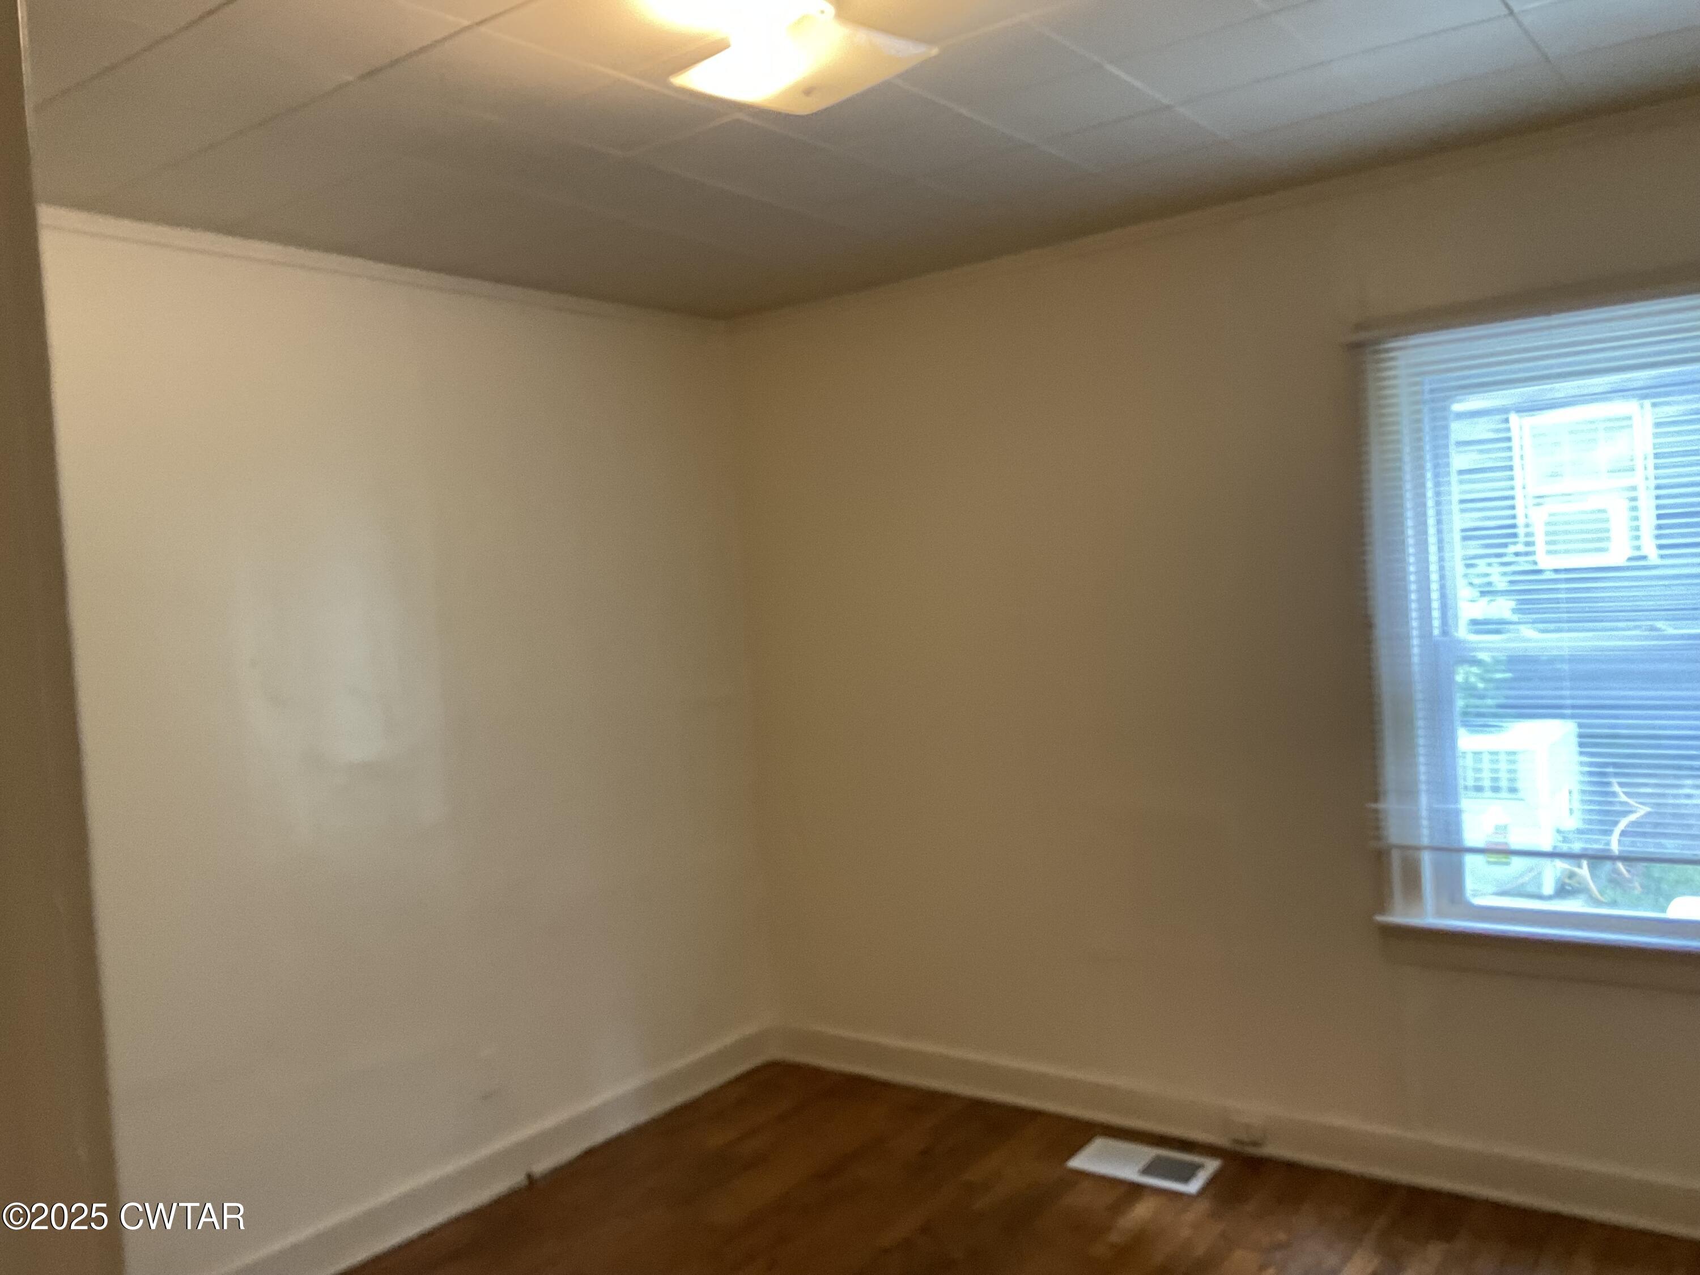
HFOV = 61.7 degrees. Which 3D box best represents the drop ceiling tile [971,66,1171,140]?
[{"bbox_3d":[0.424,-1.033,2.758,0.305,0.017,0.305,-3,2,37],"label":"drop ceiling tile"}]

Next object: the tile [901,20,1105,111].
[{"bbox_3d":[0.242,-1.012,2.515,0.305,0.017,0.305,-3,2,37],"label":"tile"}]

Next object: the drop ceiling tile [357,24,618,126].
[{"bbox_3d":[-0.610,-0.951,2.395,0.305,0.017,0.305,-3,2,37],"label":"drop ceiling tile"}]

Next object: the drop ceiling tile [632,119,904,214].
[{"bbox_3d":[-0.166,-1.001,3.013,0.305,0.017,0.610,-3,2,37],"label":"drop ceiling tile"}]

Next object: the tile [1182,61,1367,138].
[{"bbox_3d":[0.850,-1.064,2.818,0.305,0.017,0.305,-3,2,37],"label":"tile"}]

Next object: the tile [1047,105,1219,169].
[{"bbox_3d":[0.607,-1.053,3.002,0.305,0.017,0.305,-3,2,37],"label":"tile"}]

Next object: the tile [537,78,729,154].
[{"bbox_3d":[-0.427,-0.971,2.638,0.305,0.017,0.305,-3,2,37],"label":"tile"}]

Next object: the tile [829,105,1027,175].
[{"bbox_3d":[0.181,-1.022,2.942,0.305,0.017,0.305,-3,2,37],"label":"tile"}]

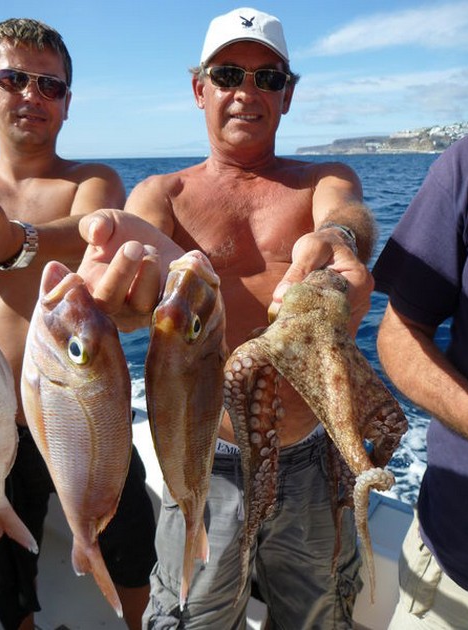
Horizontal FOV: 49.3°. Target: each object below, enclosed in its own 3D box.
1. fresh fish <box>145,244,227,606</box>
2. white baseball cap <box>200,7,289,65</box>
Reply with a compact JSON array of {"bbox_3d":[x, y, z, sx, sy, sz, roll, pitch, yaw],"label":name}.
[{"bbox_3d":[-0.044,0.122,0.483,0.060,0.365,0.110,7,14,22],"label":"fresh fish"},{"bbox_3d":[0.020,-0.492,0.905,0.175,0.125,0.265,-2,17,-3],"label":"white baseball cap"}]

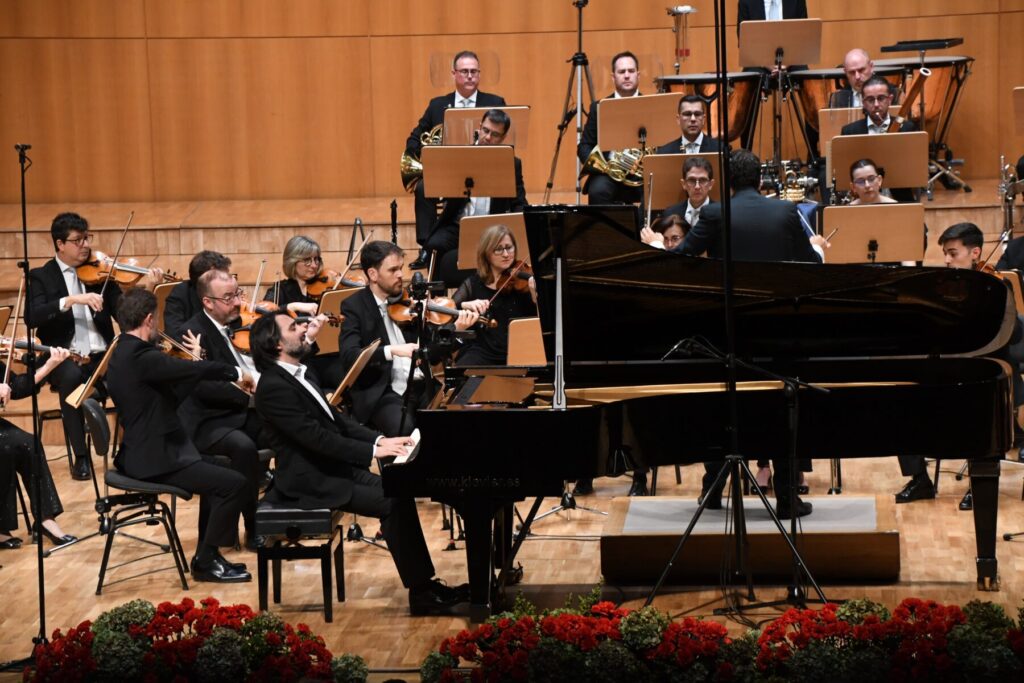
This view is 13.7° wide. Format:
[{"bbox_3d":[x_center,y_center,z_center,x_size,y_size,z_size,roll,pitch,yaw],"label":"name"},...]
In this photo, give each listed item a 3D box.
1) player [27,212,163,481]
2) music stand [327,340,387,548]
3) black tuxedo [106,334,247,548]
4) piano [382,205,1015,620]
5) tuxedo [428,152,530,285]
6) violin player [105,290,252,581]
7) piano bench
[{"bbox_3d":[-2.291,0.031,23.300,0.700,1.420,0.800,-7,9,-36],"label":"player"},{"bbox_3d":[-0.762,0.475,21.050,0.540,1.000,0.540,-1,7,7],"label":"music stand"},{"bbox_3d":[-1.571,0.465,20.100,0.720,1.000,0.580,-4,7,-21],"label":"black tuxedo"},{"bbox_3d":[0.871,0.240,19.146,2.750,1.840,1.550,-1,7,4],"label":"piano"},{"bbox_3d":[-0.209,-0.714,25.800,0.580,0.880,0.660,0,7,14],"label":"tuxedo"},{"bbox_3d":[-1.511,0.419,19.480,0.680,1.330,0.550,-4,8,-14],"label":"violin player"},{"bbox_3d":[-0.924,0.949,18.620,0.340,0.480,0.520,-1,8,5],"label":"piano bench"}]

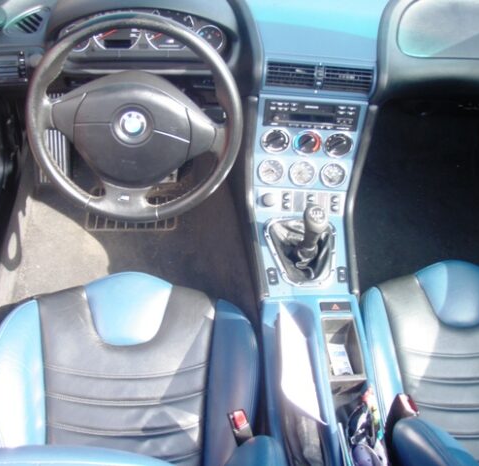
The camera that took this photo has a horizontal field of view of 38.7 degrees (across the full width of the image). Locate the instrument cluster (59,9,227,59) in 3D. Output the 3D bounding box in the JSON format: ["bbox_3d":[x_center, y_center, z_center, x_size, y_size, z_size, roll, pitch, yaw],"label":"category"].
[{"bbox_3d":[-0.191,-0.397,1.355,0.325,0.094,0.050,-1,21,-5],"label":"instrument cluster"}]

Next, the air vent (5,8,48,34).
[{"bbox_3d":[-0.412,-0.411,1.340,0.080,0.030,0.050,11,90,9],"label":"air vent"}]

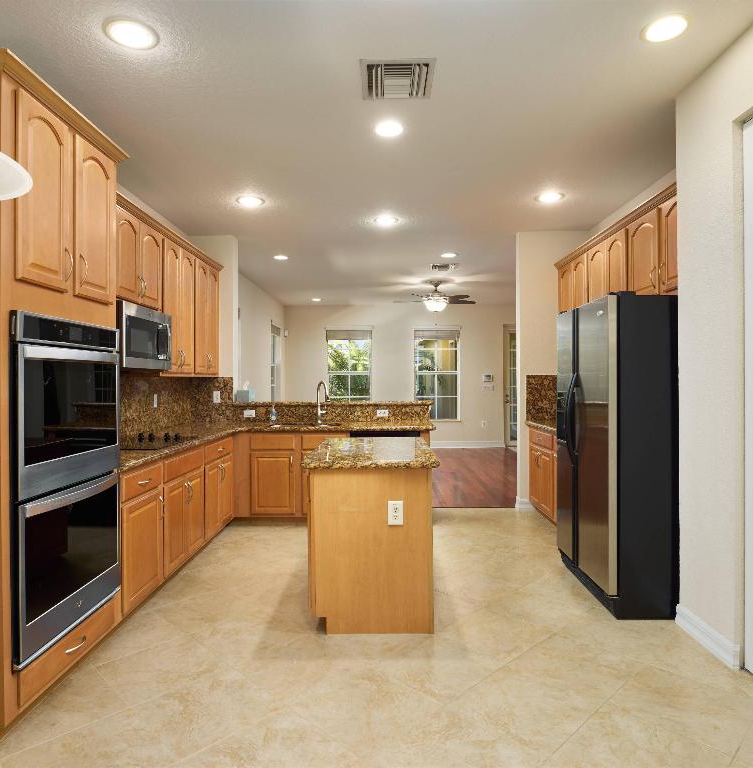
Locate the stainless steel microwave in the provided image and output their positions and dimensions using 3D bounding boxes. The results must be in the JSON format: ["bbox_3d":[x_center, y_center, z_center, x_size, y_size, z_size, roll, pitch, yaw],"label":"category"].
[{"bbox_3d":[-1.728,-0.301,3.630,0.370,0.420,0.750,0,0,1],"label":"stainless steel microwave"}]

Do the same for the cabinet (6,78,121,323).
[{"bbox_3d":[-1.598,-0.718,2.288,0.610,0.820,0.830,0,0,1],"label":"cabinet"}]

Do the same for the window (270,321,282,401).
[{"bbox_3d":[-1.879,-0.190,9.774,0.110,1.800,0.900,0,0,1],"label":"window"}]

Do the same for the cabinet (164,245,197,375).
[{"bbox_3d":[-1.753,-0.604,4.371,0.335,1.070,0.680,0,0,0],"label":"cabinet"}]

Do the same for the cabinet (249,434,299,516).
[{"bbox_3d":[-0.927,0.831,5.138,0.458,0.776,0.600,0,0,1],"label":"cabinet"}]

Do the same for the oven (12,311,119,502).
[{"bbox_3d":[-1.569,0.084,2.323,0.600,0.702,0.749,0,0,1],"label":"oven"}]

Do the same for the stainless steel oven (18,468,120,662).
[{"bbox_3d":[-1.565,0.737,2.327,0.600,0.604,0.749,0,0,1],"label":"stainless steel oven"}]

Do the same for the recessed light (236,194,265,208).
[{"bbox_3d":[-1.053,-1.508,4.415,0.240,0.030,0.240,0,0,1],"label":"recessed light"}]

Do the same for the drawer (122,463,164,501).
[{"bbox_3d":[-1.550,0.549,3.017,0.530,0.135,0.495,0,0,0],"label":"drawer"}]

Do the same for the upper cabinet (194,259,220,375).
[{"bbox_3d":[-1.747,-0.608,5.056,0.335,1.070,0.690,0,0,0],"label":"upper cabinet"}]

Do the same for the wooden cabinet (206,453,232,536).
[{"bbox_3d":[-1.568,0.890,4.353,0.610,0.550,0.730,0,0,1],"label":"wooden cabinet"}]

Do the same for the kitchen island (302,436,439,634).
[{"bbox_3d":[-0.018,0.848,3.356,0.710,0.892,1.255,0,0,1],"label":"kitchen island"}]

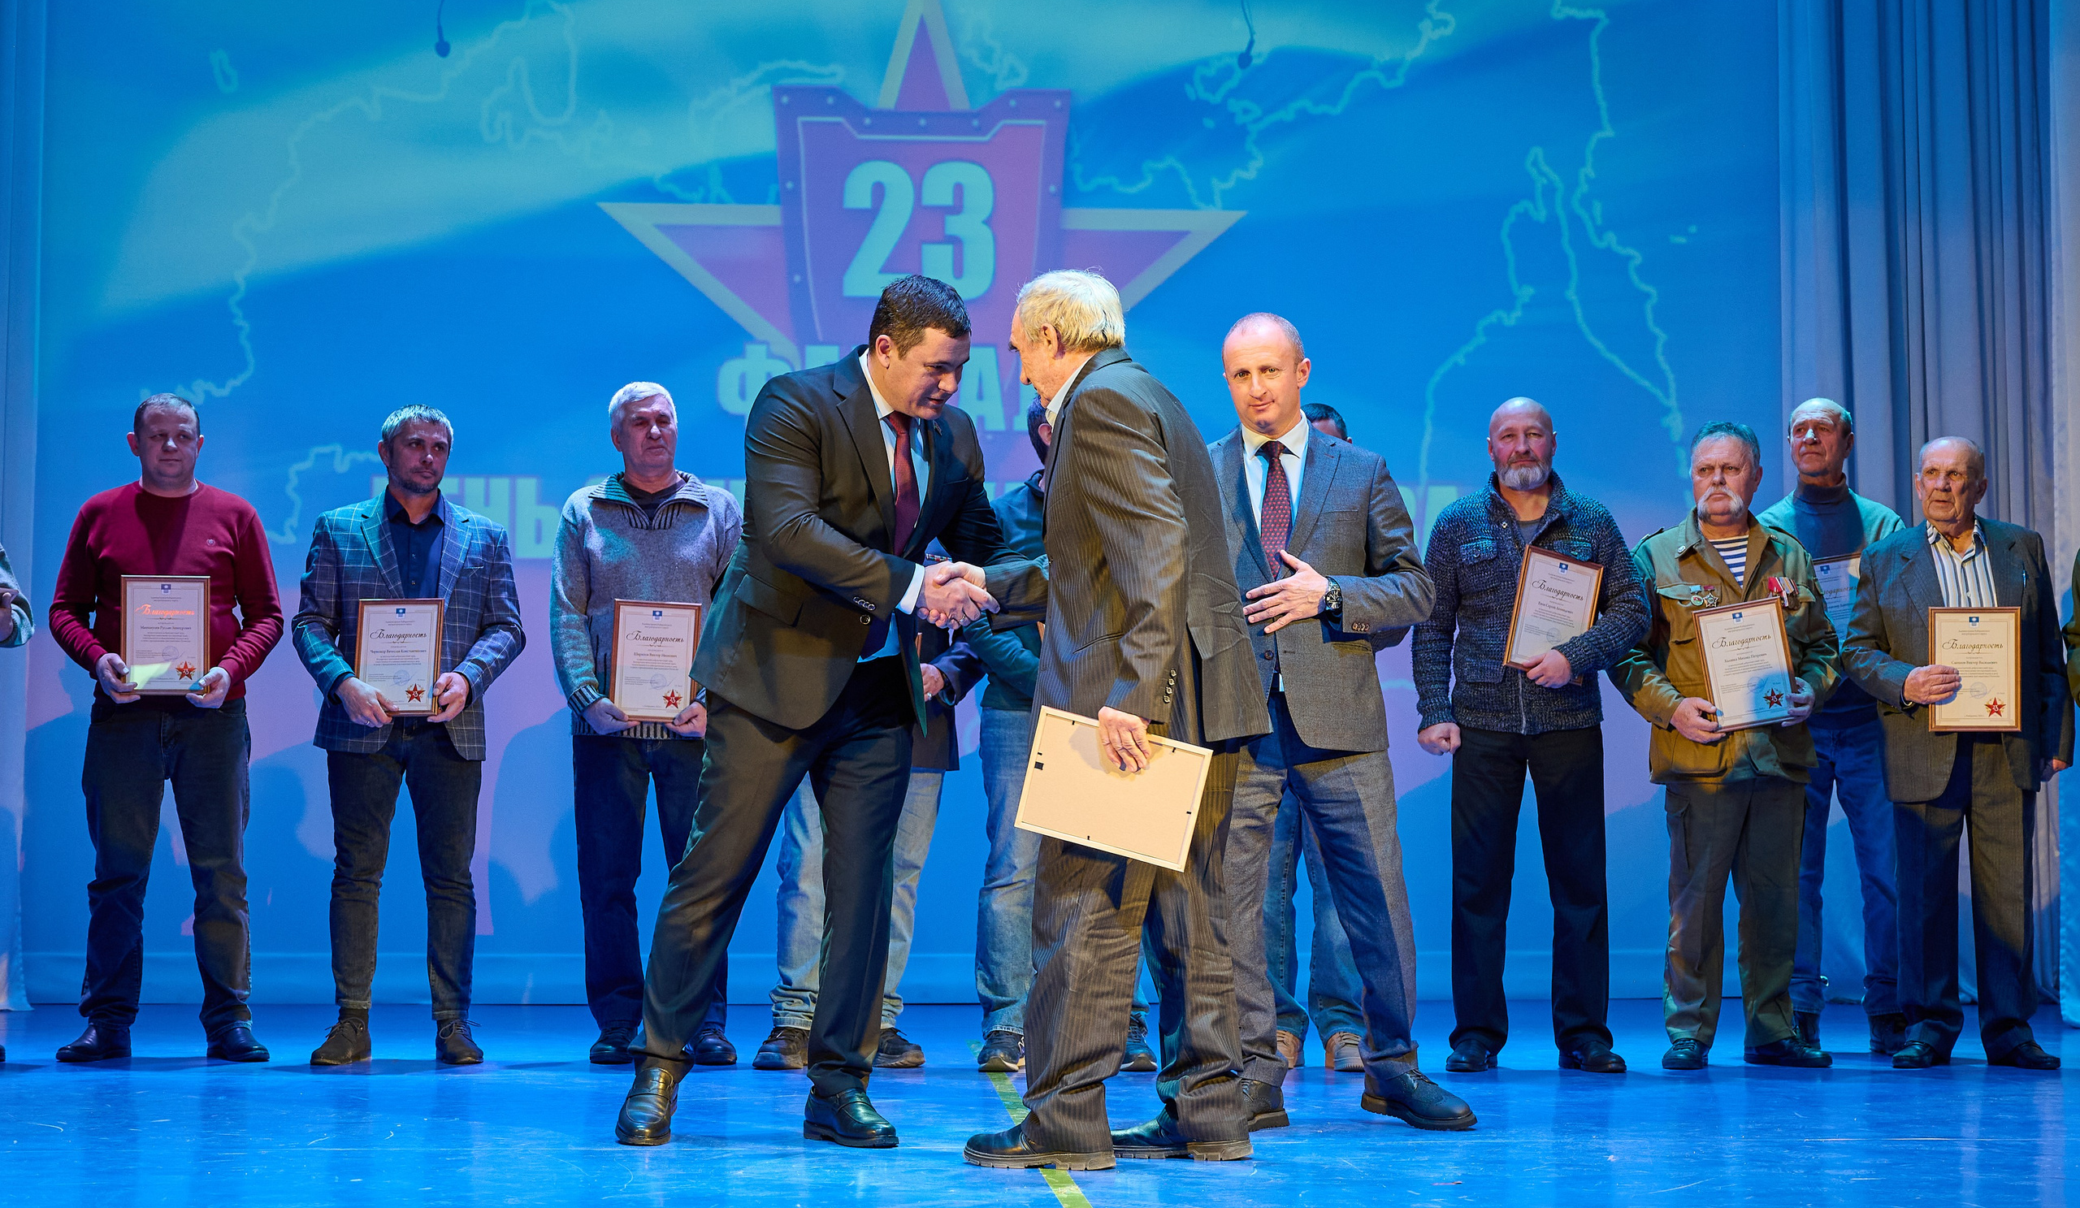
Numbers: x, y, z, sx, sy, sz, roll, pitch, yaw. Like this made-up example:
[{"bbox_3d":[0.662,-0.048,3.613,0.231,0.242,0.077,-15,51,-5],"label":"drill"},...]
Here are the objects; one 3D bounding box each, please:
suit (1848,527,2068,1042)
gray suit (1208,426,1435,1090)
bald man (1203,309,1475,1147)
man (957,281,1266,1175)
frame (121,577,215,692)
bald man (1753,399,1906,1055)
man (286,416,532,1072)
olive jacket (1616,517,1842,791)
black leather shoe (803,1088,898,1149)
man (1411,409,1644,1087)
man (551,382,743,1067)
[{"bbox_3d":[2.395,0.468,6.784,0.560,1.405,0.360,-1,-4,10],"label":"suit"},{"bbox_3d":[0.570,0.331,5.681,0.600,1.449,0.450,-1,-5,10],"label":"gray suit"},{"bbox_3d":[0.605,0.238,5.546,0.640,1.748,0.450,-1,-4,14],"label":"bald man"},{"bbox_3d":[0.153,0.211,5.057,0.620,1.740,0.540,-1,-4,22],"label":"man"},{"bbox_3d":[-2.313,0.084,6.880,0.235,0.320,0.020,1,-3,-8],"label":"frame"},{"bbox_3d":[2.241,0.331,7.337,0.560,1.846,0.400,-1,-5,12],"label":"bald man"},{"bbox_3d":[-1.713,0.340,7.069,0.600,1.784,0.420,1,-5,-8],"label":"man"},{"bbox_3d":[1.785,0.112,6.757,0.560,0.717,0.380,0,-4,3],"label":"olive jacket"},{"bbox_3d":[-0.377,1.024,5.220,0.105,0.110,0.280,3,-6,-32],"label":"black leather shoe"},{"bbox_3d":[1.303,0.332,6.866,0.610,1.764,0.420,-1,-5,8],"label":"man"},{"bbox_3d":[-1.067,0.310,7.095,0.540,1.847,0.420,1,-5,-8],"label":"man"}]

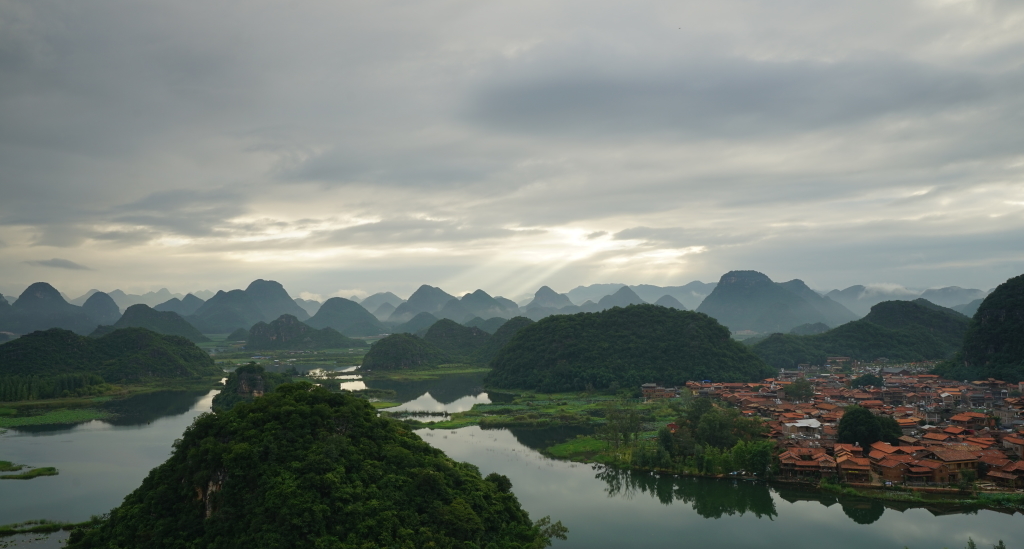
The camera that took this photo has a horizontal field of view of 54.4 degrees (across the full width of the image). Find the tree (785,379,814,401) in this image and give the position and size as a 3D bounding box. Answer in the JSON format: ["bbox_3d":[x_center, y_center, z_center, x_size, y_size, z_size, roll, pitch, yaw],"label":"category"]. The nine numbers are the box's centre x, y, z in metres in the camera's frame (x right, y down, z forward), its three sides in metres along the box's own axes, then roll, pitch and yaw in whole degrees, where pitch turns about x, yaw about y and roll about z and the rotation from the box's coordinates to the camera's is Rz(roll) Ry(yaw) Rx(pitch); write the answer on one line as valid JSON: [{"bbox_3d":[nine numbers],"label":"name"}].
[{"bbox_3d":[189.430,77.020,656.000,19.770,18.300,19.170,-1,-3,16],"label":"tree"}]

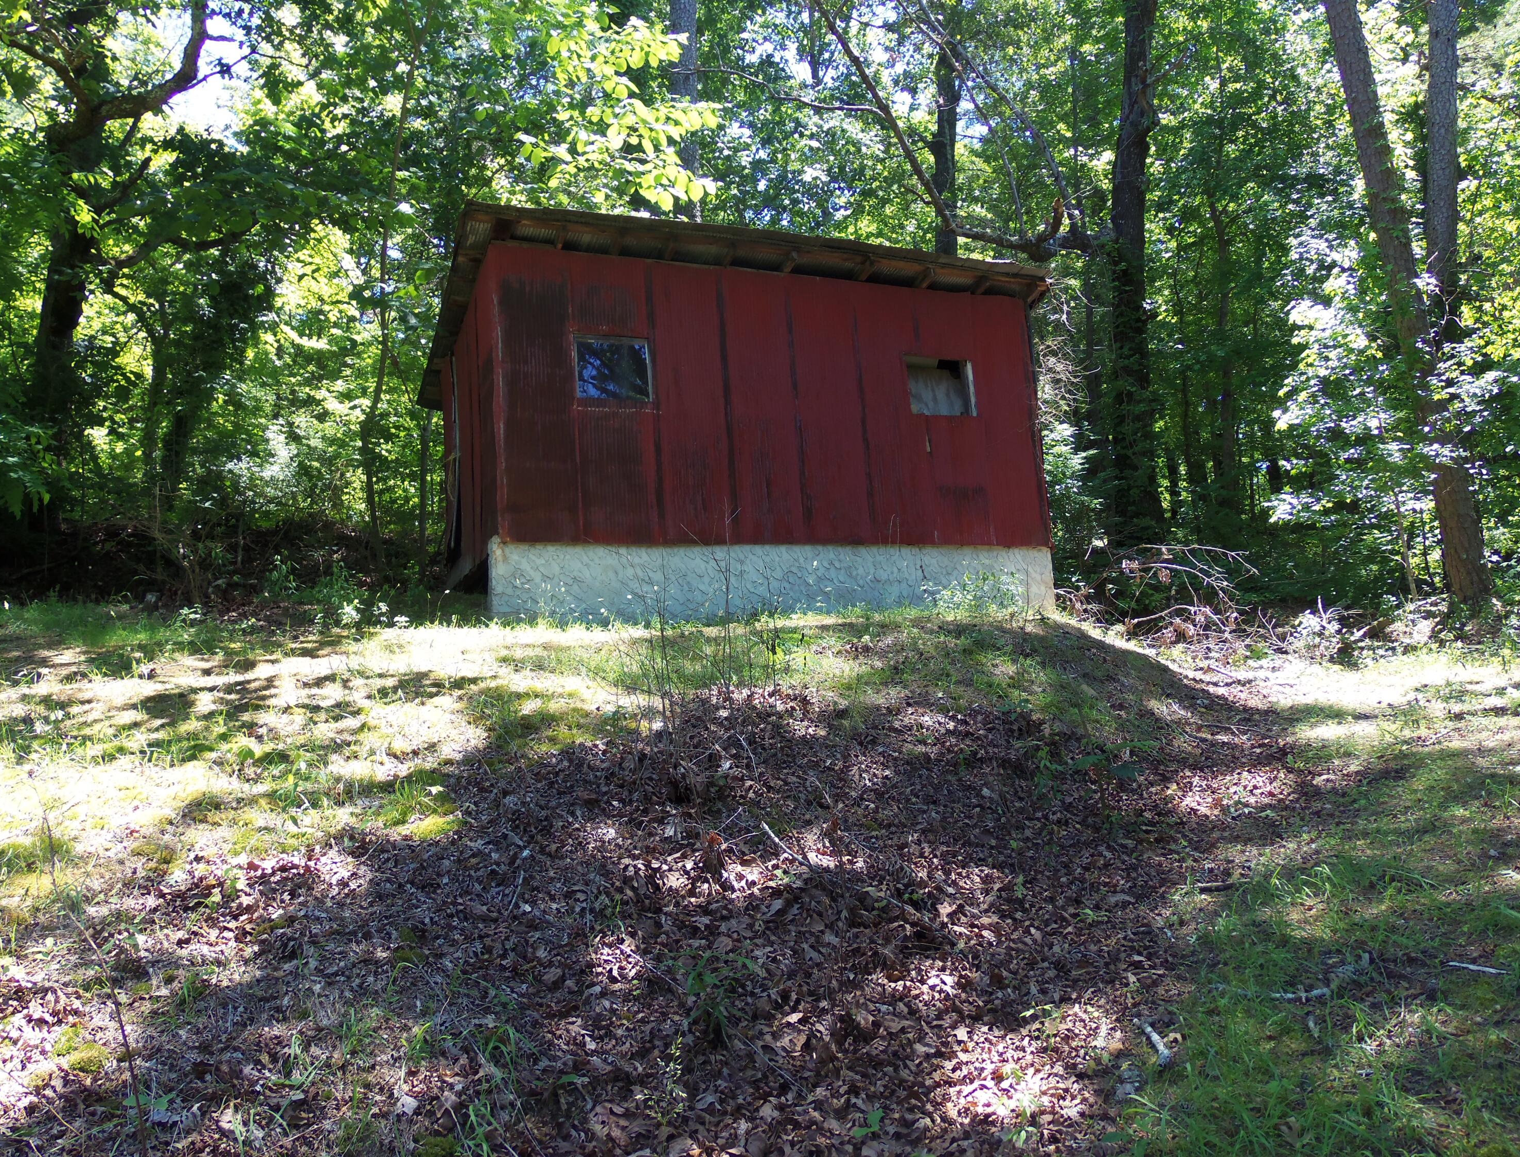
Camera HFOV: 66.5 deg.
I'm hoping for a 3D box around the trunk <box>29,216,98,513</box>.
[{"bbox_3d":[-8.417,-2.585,14.000,0.500,3.650,0.460,6,-2,0],"label":"trunk"}]

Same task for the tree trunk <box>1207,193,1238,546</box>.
[{"bbox_3d":[7.199,-3.305,18.000,0.320,5.300,0.300,-2,-2,0],"label":"tree trunk"}]

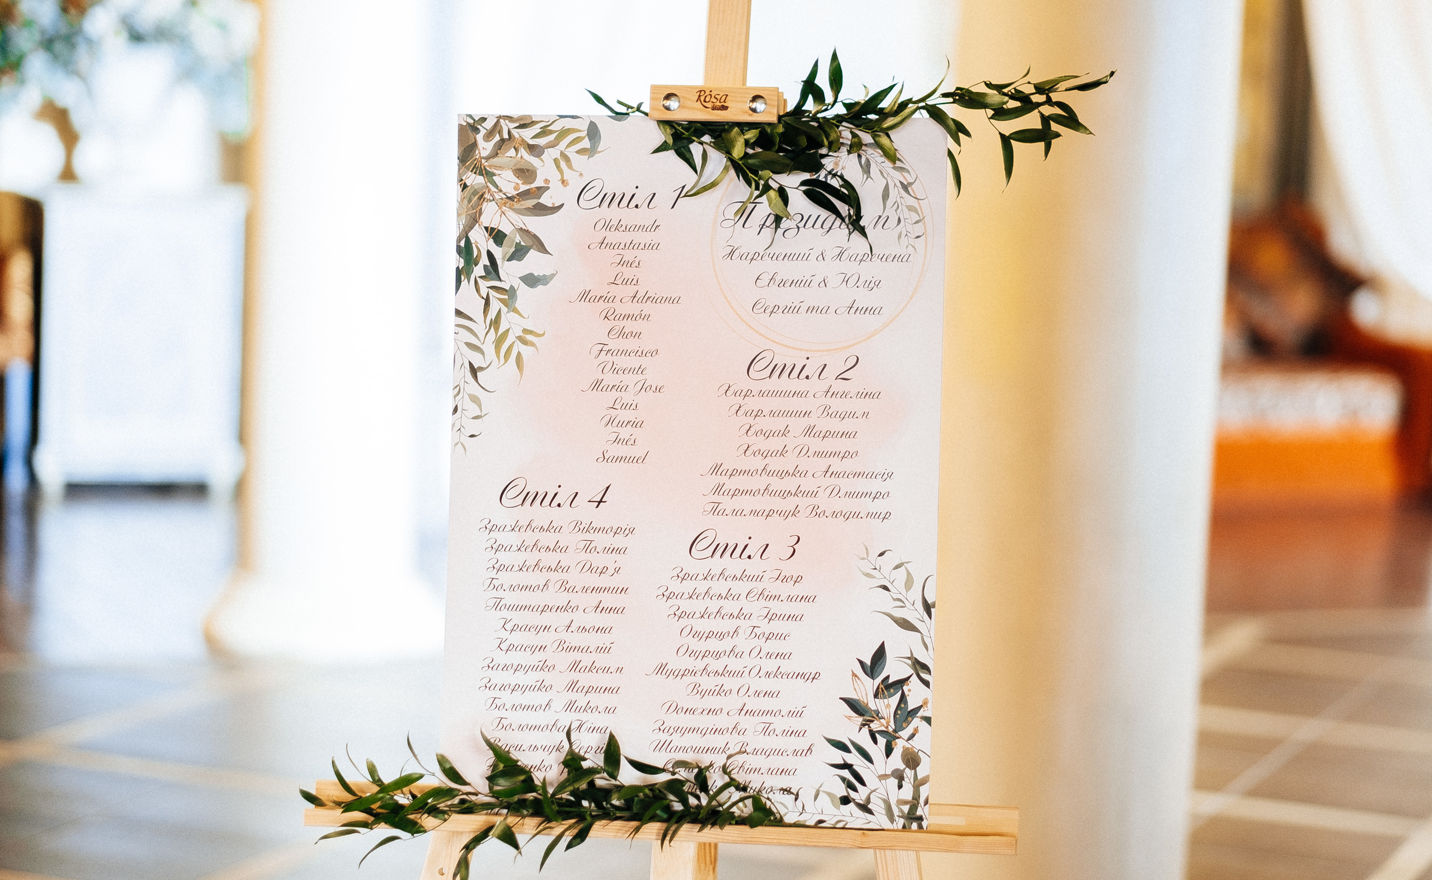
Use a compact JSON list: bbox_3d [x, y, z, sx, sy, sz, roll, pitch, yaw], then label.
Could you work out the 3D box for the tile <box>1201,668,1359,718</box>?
[{"bbox_3d":[1.277,0.583,7.724,0.375,0.015,0.660,5,7,22],"label":"tile"}]

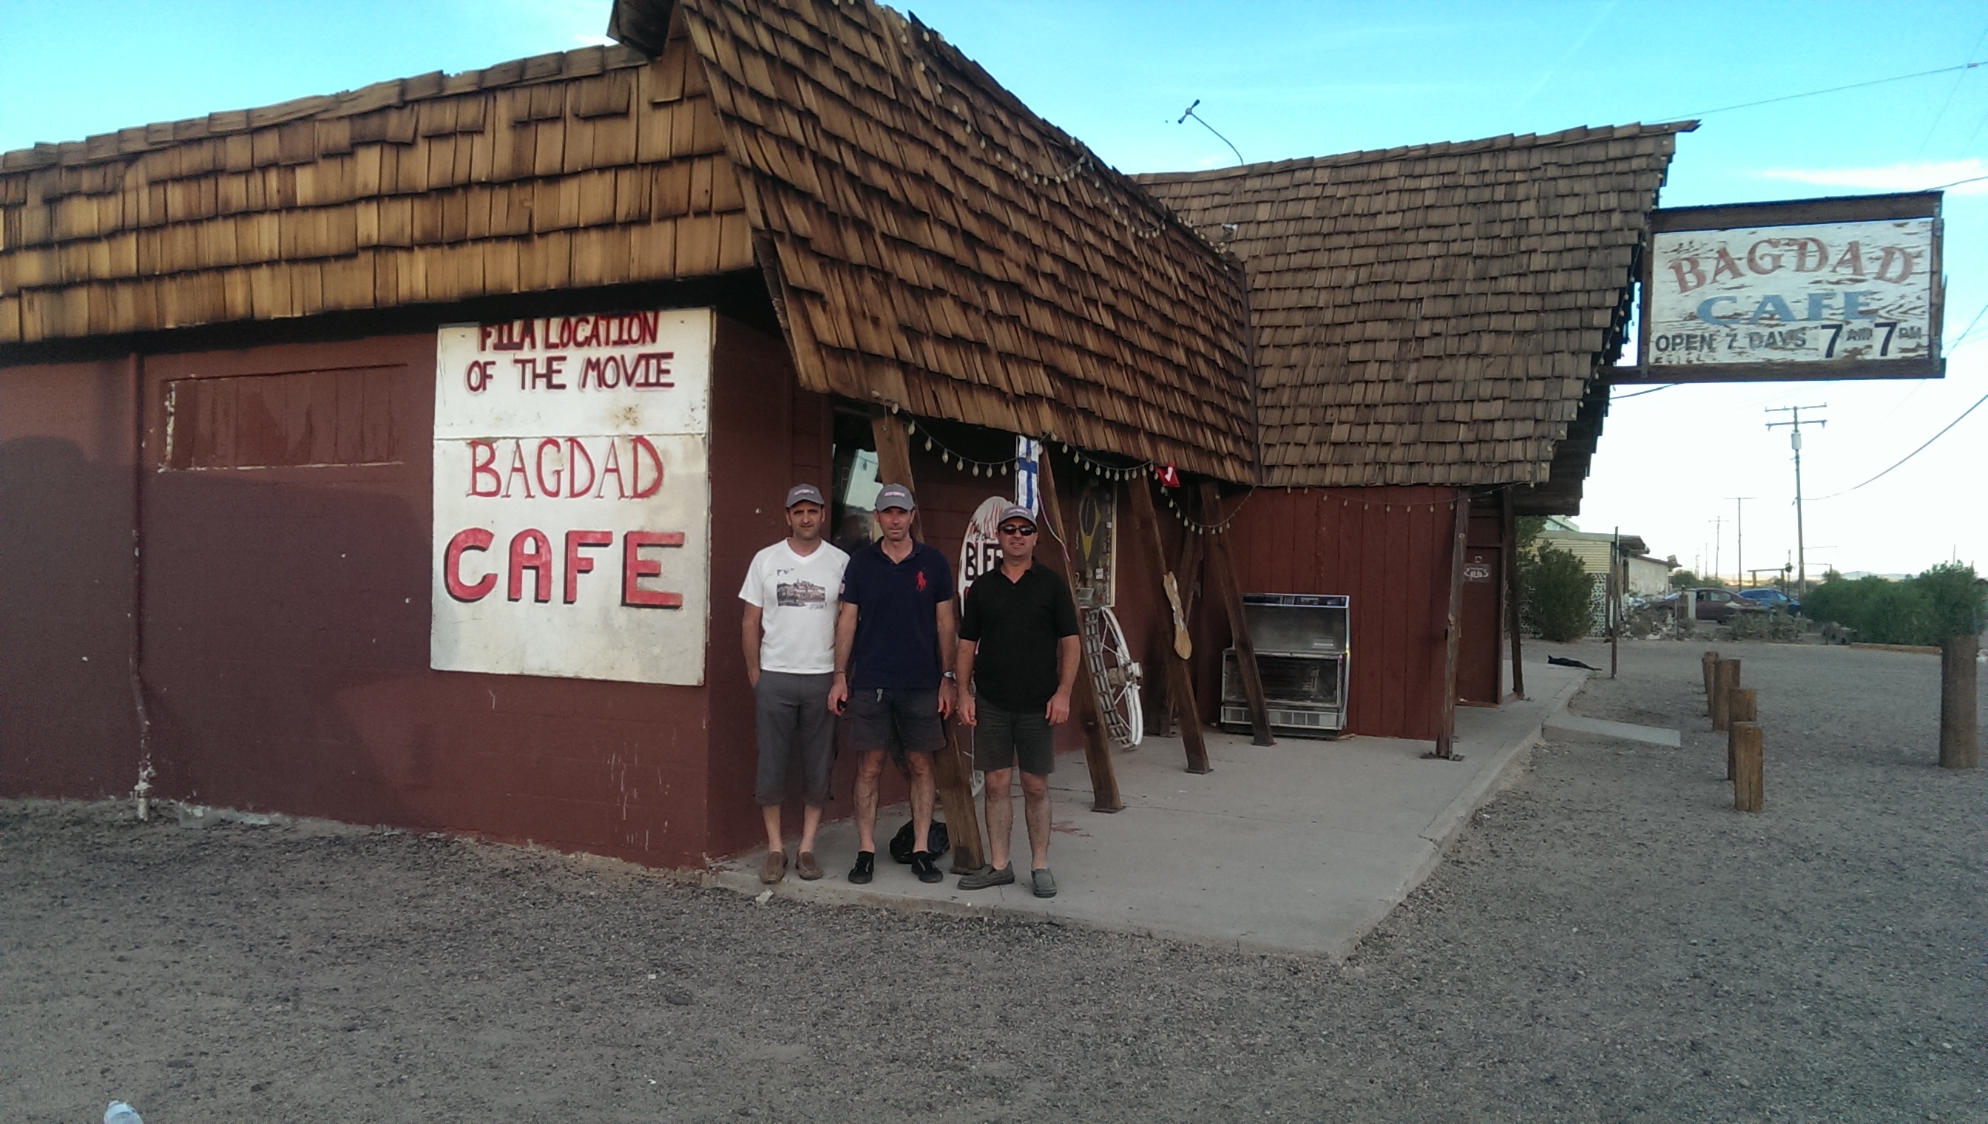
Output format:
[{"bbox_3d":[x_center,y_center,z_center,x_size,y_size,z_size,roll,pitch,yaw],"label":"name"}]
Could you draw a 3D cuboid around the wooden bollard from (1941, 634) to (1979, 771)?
[{"bbox_3d":[8.257,1.194,12.624,0.264,1.140,0.264,1,0,25],"label":"wooden bollard"}]

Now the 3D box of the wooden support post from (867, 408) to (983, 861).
[{"bbox_3d":[-0.320,0.360,7.232,0.130,2.284,0.130,-12,-6,24],"label":"wooden support post"}]

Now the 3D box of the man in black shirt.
[{"bbox_3d":[0.112,0.615,6.741,0.570,1.740,0.360,1,0,2],"label":"man in black shirt"}]

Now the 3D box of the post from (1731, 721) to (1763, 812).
[{"bbox_3d":[5.193,1.407,10.152,0.170,0.588,0.170,1,0,25],"label":"post"}]

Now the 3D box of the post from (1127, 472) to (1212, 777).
[{"bbox_3d":[1.266,0.408,10.778,0.130,2.253,0.130,-13,-6,24],"label":"post"}]

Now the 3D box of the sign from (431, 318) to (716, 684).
[{"bbox_3d":[-2.171,-0.332,7.481,1.766,1.843,0.050,1,0,25],"label":"sign"}]

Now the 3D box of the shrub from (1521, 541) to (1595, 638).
[{"bbox_3d":[13.375,0.680,34.963,1.800,2.325,1.800,1,0,21],"label":"shrub"}]

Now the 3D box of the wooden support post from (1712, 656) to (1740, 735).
[{"bbox_3d":[7.732,1.407,15.571,0.244,0.741,0.244,1,0,25],"label":"wooden support post"}]

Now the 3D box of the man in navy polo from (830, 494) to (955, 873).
[{"bbox_3d":[-0.462,0.555,6.907,0.590,1.837,0.340,1,0,-3],"label":"man in navy polo"}]

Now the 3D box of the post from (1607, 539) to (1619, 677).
[{"bbox_3d":[9.858,0.694,23.468,0.091,2.346,0.091,1,0,25],"label":"post"}]

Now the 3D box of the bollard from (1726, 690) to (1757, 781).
[{"bbox_3d":[5.940,1.368,11.709,0.199,0.711,0.199,1,0,25],"label":"bollard"}]

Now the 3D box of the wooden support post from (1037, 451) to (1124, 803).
[{"bbox_3d":[0.489,0.360,9.345,0.120,2.350,0.120,-14,-6,24],"label":"wooden support post"}]

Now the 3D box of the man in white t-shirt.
[{"bbox_3d":[-0.922,0.551,6.902,0.530,1.828,0.330,1,0,-6],"label":"man in white t-shirt"}]

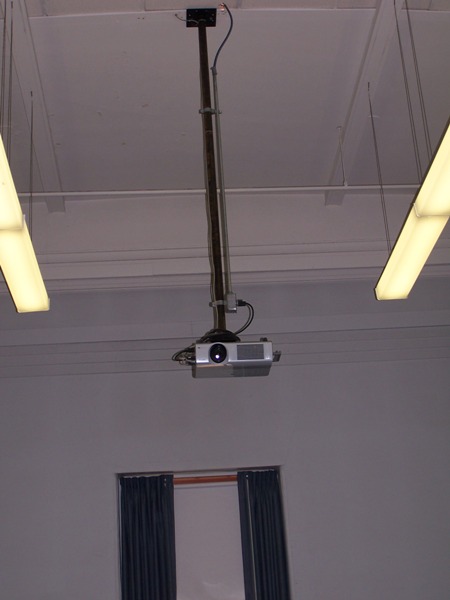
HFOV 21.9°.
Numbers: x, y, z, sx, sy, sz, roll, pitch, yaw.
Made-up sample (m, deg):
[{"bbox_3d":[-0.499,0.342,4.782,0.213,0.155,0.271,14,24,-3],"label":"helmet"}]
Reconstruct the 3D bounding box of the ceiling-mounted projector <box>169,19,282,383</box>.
[{"bbox_3d":[-0.047,-0.532,5.467,0.450,1.830,0.290,-1,-21,-6],"label":"ceiling-mounted projector"}]

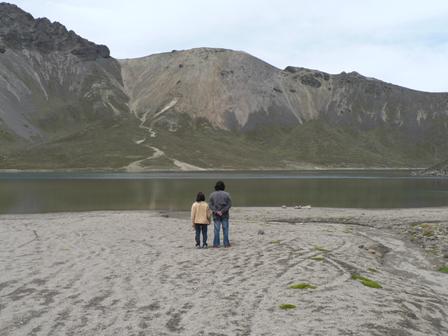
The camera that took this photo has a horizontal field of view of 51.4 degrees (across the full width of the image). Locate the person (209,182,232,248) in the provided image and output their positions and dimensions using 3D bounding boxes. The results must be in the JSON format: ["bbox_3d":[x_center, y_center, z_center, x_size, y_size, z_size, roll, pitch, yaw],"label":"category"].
[{"bbox_3d":[-0.080,1.216,12.200,0.600,1.755,0.390,0,0,0],"label":"person"}]

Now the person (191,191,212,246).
[{"bbox_3d":[-0.595,1.377,12.200,0.520,1.480,0.330,0,0,0],"label":"person"}]

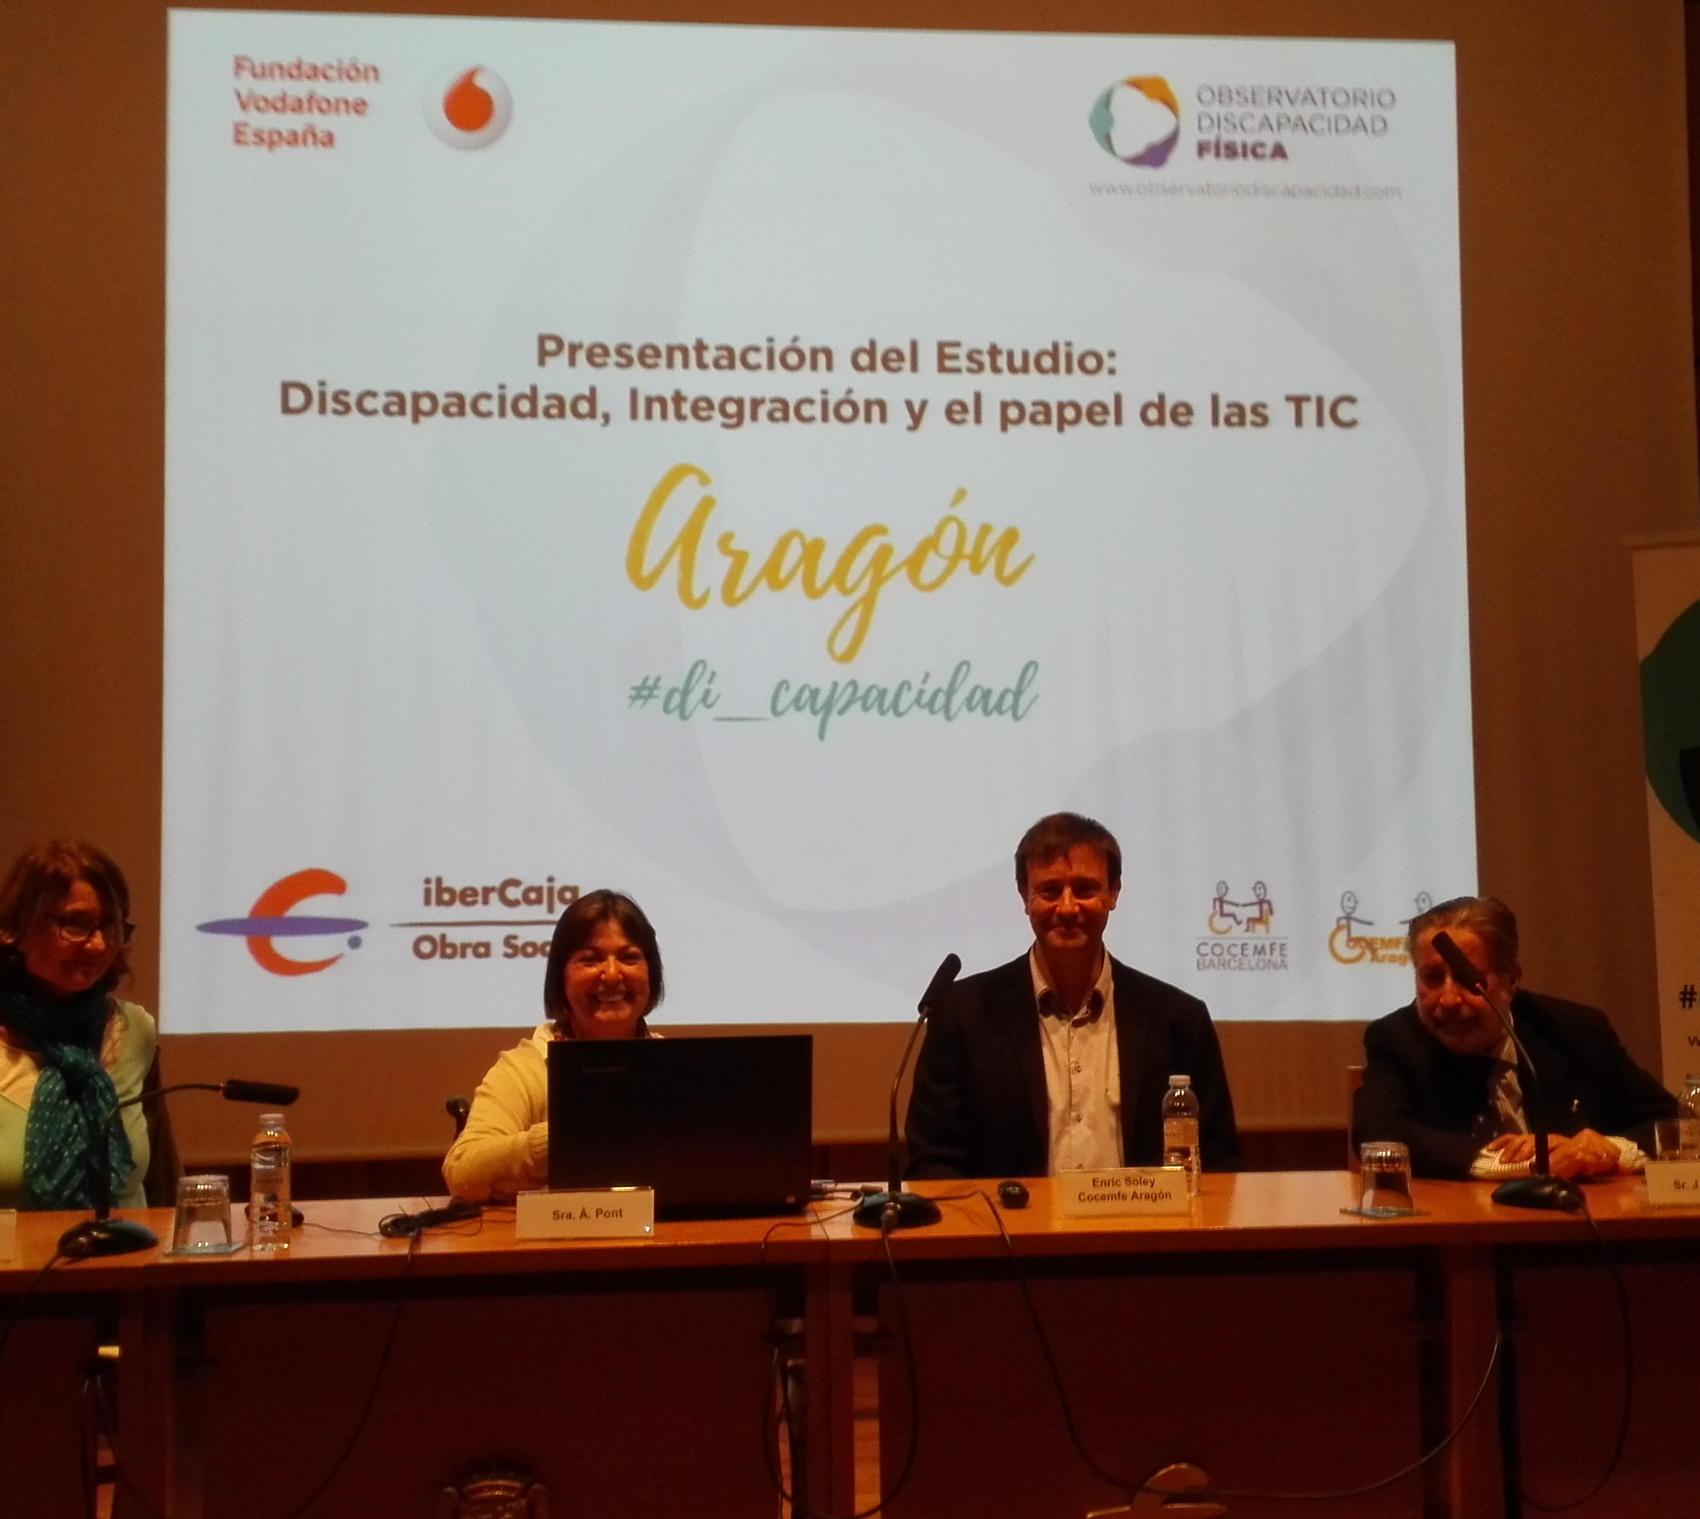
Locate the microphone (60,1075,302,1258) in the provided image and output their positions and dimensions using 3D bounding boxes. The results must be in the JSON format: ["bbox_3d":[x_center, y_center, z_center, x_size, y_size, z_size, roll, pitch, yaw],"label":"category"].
[{"bbox_3d":[-0.986,0.595,2.971,0.358,0.239,0.160,0,-3,-12],"label":"microphone"}]

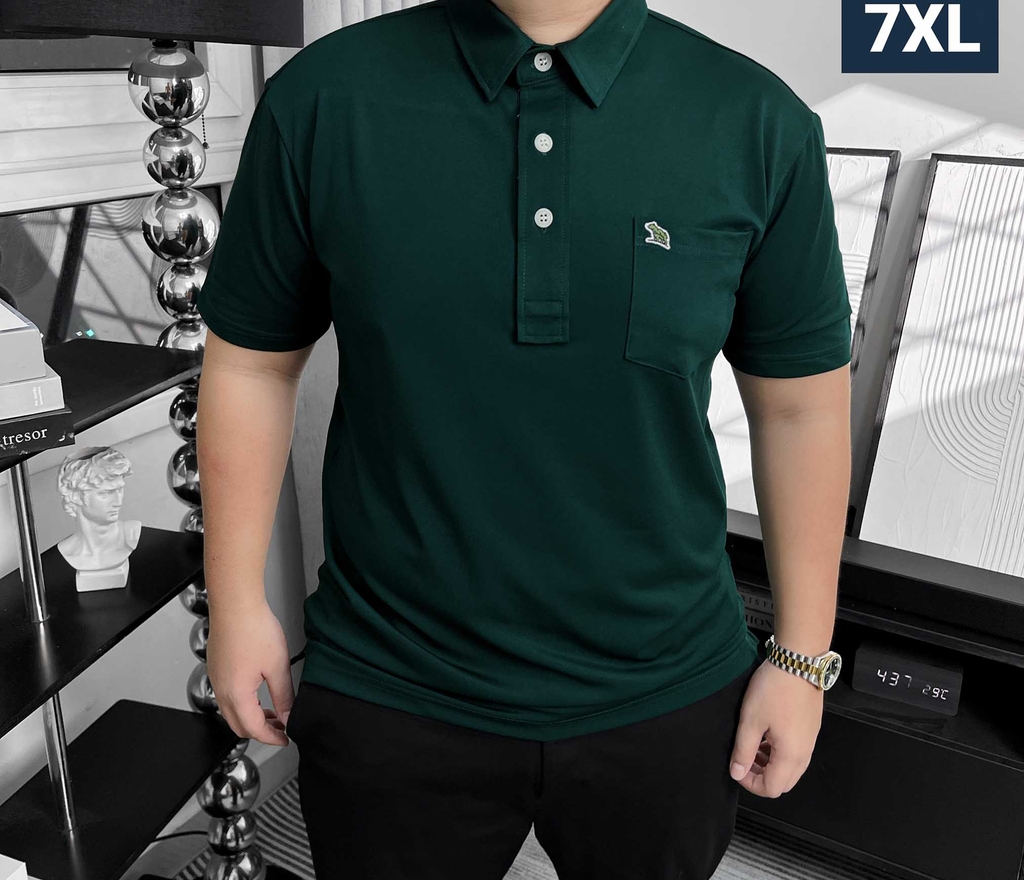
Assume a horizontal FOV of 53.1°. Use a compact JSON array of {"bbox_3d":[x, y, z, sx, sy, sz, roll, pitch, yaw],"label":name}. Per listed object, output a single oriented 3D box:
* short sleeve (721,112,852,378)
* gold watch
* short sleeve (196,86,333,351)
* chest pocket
[{"bbox_3d":[0.255,-0.181,0.960,0.115,0.240,0.140,-1,17,1],"label":"short sleeve"},{"bbox_3d":[0.296,0.226,1.040,0.060,0.038,0.062,15,15,27],"label":"gold watch"},{"bbox_3d":[-0.230,-0.208,0.965,0.120,0.235,0.140,8,17,-2],"label":"short sleeve"},{"bbox_3d":[0.156,-0.125,0.905,0.115,0.140,0.025,-4,18,-19],"label":"chest pocket"}]

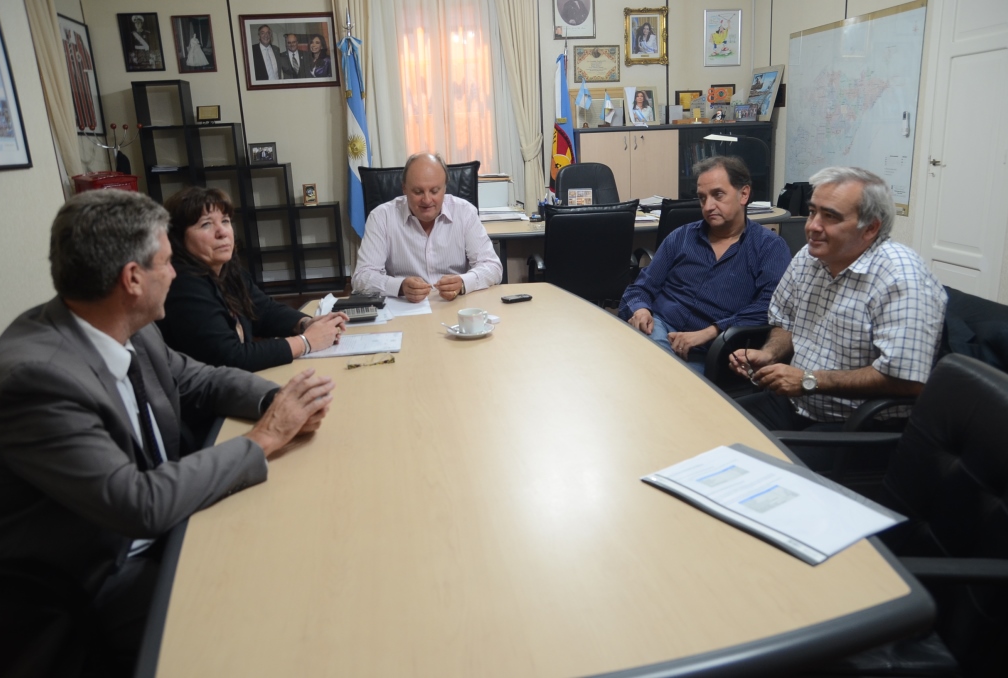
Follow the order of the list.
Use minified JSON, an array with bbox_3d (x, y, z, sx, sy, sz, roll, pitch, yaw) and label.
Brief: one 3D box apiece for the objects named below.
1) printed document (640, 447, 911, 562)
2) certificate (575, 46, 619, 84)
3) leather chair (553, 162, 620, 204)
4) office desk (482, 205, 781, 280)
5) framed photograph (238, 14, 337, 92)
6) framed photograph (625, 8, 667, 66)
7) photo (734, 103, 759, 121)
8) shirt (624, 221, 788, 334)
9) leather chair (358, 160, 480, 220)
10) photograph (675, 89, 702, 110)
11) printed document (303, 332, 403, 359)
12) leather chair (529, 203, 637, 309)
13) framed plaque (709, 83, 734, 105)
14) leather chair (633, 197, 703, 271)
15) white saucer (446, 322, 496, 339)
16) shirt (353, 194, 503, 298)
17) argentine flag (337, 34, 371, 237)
[{"bbox_3d":[0.393,0.234,1.056,0.215,0.010,0.305,-12,18,-29],"label":"printed document"},{"bbox_3d":[0.881,-2.587,6.678,0.447,0.327,0.025,-5,16,-8],"label":"certificate"},{"bbox_3d":[0.687,-0.793,5.467,0.600,1.070,0.650,-5,16,-8],"label":"leather chair"},{"bbox_3d":[0.820,-0.394,4.695,2.200,0.750,0.850,-5,15,-7],"label":"office desk"},{"bbox_3d":[-1.869,-2.520,6.224,0.798,0.609,0.035,-5,16,-8],"label":"framed photograph"},{"bbox_3d":[1.343,-2.841,6.680,0.421,0.501,0.040,-5,16,-8],"label":"framed photograph"},{"bbox_3d":[2.341,-2.181,6.833,0.238,0.164,0.040,-5,15,-7],"label":"photo"},{"bbox_3d":[0.669,-0.203,2.380,0.540,0.440,0.370,10,20,38],"label":"shirt"},{"bbox_3d":[-0.287,-0.077,2.893,0.600,1.170,0.640,-5,16,-8],"label":"leather chair"},{"bbox_3d":[1.806,-2.314,6.910,0.275,0.193,0.025,-5,16,-8],"label":"photograph"},{"bbox_3d":[-0.433,0.017,1.994,0.285,0.010,0.200,-3,16,-1],"label":"printed document"},{"bbox_3d":[0.460,-0.281,3.915,0.610,0.970,0.620,-4,15,-5],"label":"leather chair"},{"bbox_3d":[2.216,-2.458,7.146,0.255,0.197,0.025,-5,15,-7],"label":"framed plaque"},{"bbox_3d":[1.194,-0.460,4.489,0.570,0.900,0.590,-5,16,-8],"label":"leather chair"},{"bbox_3d":[-0.095,-0.029,2.079,0.142,0.020,0.142,-3,15,1],"label":"white saucer"},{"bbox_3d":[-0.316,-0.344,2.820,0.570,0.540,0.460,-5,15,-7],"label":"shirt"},{"bbox_3d":[-1.245,-1.690,5.950,0.240,1.640,0.200,-5,15,-7],"label":"argentine flag"}]

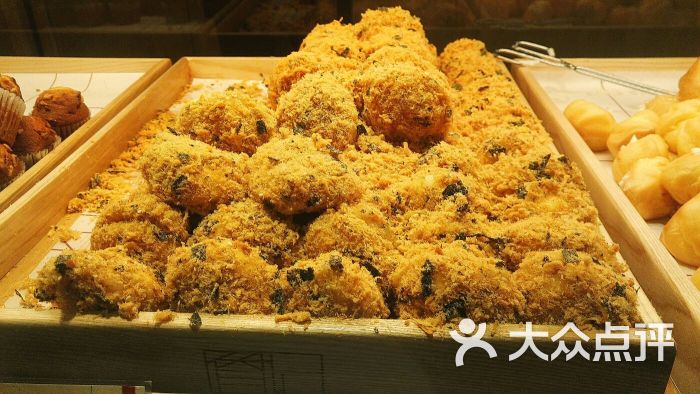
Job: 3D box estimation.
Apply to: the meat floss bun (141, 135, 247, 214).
[{"bbox_3d":[-0.119,-0.018,0.382,0.083,0.056,0.070,1,32,4],"label":"meat floss bun"}]

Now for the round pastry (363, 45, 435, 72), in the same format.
[{"bbox_3d":[0.057,-0.150,0.589,0.084,0.056,0.080,1,33,5],"label":"round pastry"}]

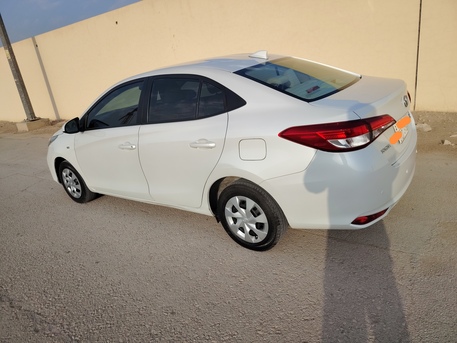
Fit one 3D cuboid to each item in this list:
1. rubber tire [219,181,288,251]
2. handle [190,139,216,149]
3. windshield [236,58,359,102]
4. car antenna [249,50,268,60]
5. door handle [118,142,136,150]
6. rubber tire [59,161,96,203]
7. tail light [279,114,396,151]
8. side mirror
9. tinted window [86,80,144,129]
[{"bbox_3d":[0.182,0.353,2.527,0.590,0.590,0.190,6,24,35],"label":"rubber tire"},{"bbox_3d":[-0.185,-0.201,2.381,0.225,0.055,0.050,6,24,35],"label":"handle"},{"bbox_3d":[0.618,-0.798,2.636,0.690,0.080,1.220,30,36,22],"label":"windshield"},{"bbox_3d":[0.263,-1.018,2.800,0.170,0.065,0.065,6,24,35],"label":"car antenna"},{"bbox_3d":[-0.932,-0.234,2.928,0.225,0.055,0.050,6,24,35],"label":"door handle"},{"bbox_3d":[-1.897,0.125,3.987,0.590,0.590,0.190,6,24,35],"label":"rubber tire"},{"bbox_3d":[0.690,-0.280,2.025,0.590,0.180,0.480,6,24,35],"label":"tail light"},{"bbox_3d":[-1.573,-0.466,3.194,0.120,0.150,0.185,4,23,30],"label":"side mirror"},{"bbox_3d":[-1.121,-0.638,3.086,0.920,0.450,0.080,6,5,35],"label":"tinted window"}]

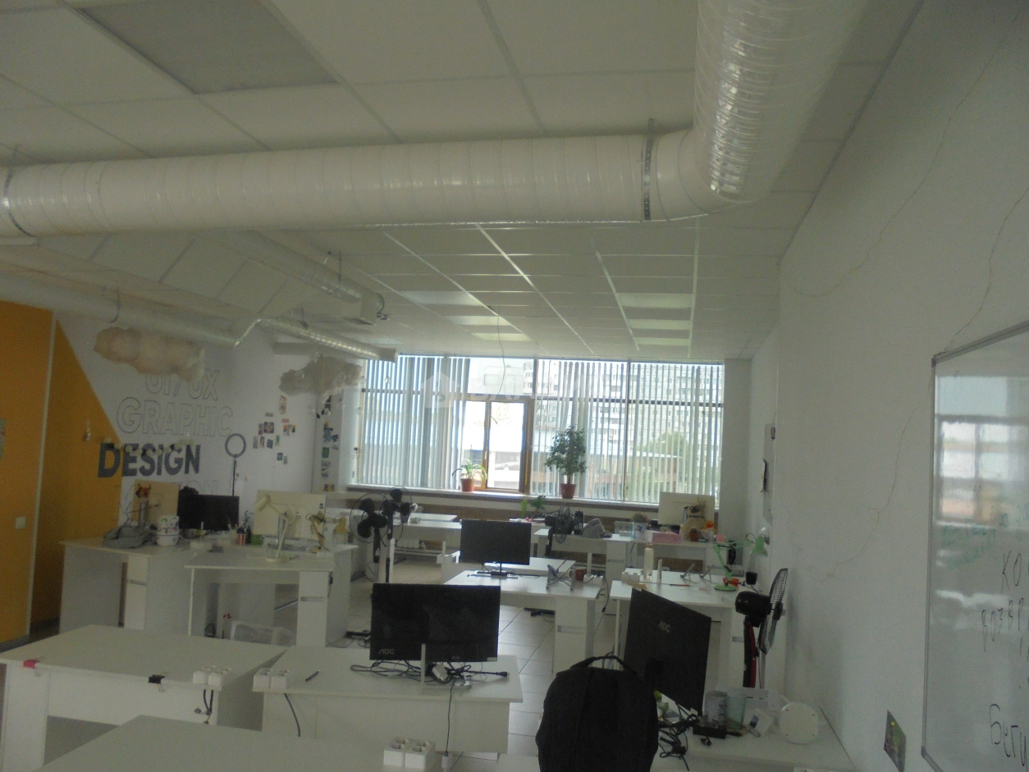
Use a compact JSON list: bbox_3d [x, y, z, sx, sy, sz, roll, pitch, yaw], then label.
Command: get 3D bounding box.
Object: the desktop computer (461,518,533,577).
[{"bbox_3d":[-0.136,1.181,5.639,0.515,0.378,0.170,3,-4,-2],"label":"desktop computer"}]

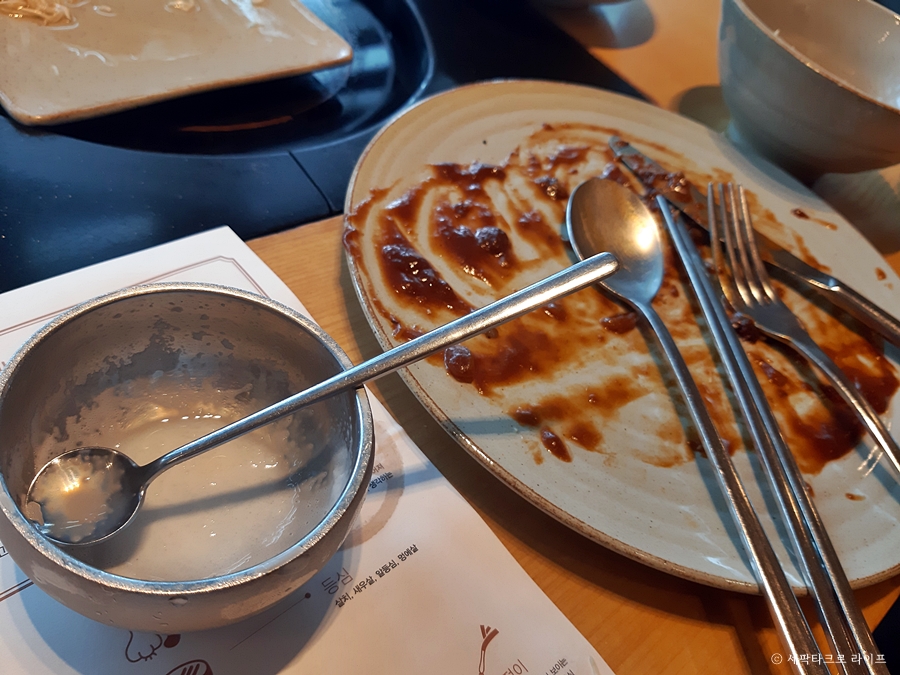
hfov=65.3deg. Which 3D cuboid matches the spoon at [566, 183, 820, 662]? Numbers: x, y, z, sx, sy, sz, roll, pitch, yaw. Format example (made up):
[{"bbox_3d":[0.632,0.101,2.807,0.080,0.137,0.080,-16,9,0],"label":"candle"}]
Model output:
[{"bbox_3d":[0.075,0.012,0.236,0.042,0.020,0.209,5,47,-17],"label":"spoon"}]

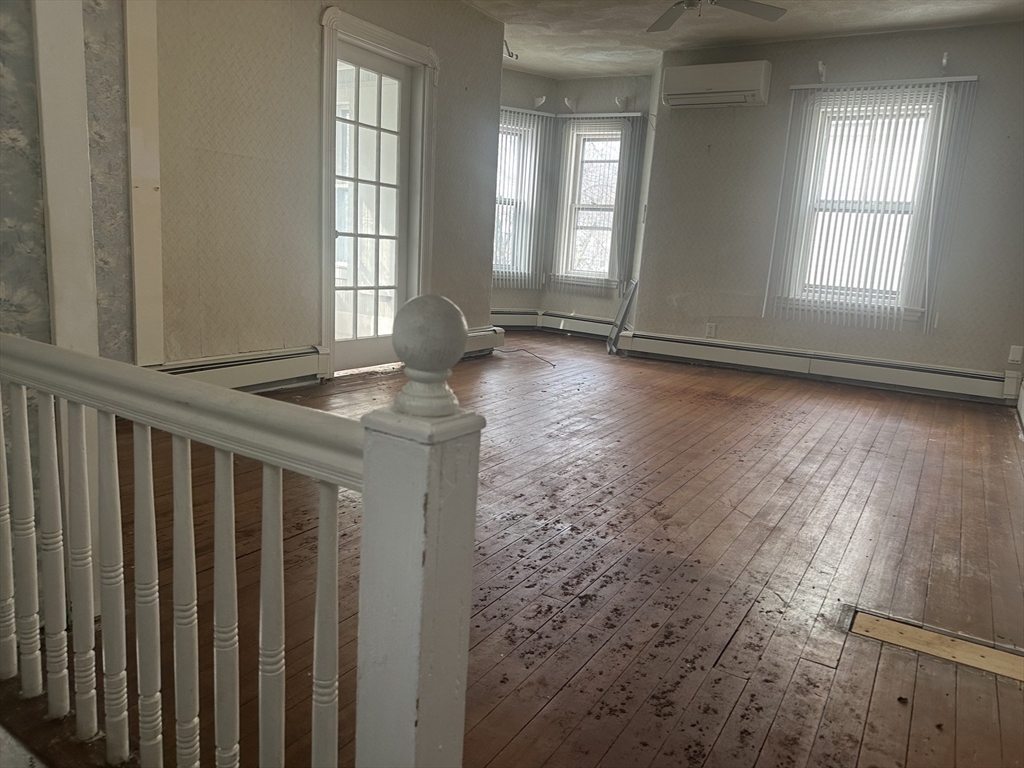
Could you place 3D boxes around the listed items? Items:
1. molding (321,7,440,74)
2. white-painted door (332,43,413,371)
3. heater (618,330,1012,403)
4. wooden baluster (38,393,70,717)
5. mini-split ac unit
[{"bbox_3d":[-0.793,-2.168,4.463,0.040,0.131,1.083,10,13,31],"label":"molding"},{"bbox_3d":[-0.988,-1.123,4.751,0.045,2.053,0.814,10,13,31],"label":"white-painted door"},{"bbox_3d":[2.227,-0.159,5.615,2.932,0.217,0.075,10,12,29],"label":"heater"},{"bbox_3d":[-0.787,0.302,1.218,0.035,0.599,0.035,10,13,31],"label":"wooden baluster"},{"bbox_3d":[1.599,-2.322,5.569,0.783,0.287,0.225,10,12,29],"label":"mini-split ac unit"}]

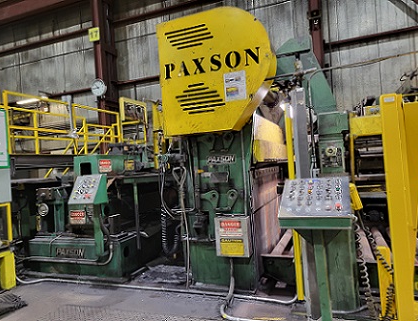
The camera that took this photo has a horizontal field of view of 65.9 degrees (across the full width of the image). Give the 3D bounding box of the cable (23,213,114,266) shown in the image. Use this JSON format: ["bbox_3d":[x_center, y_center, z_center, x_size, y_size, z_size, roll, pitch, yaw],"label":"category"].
[{"bbox_3d":[-2.093,1.120,4.675,1.670,0.720,0.180,-4,-1,21],"label":"cable"}]

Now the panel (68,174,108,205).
[{"bbox_3d":[-1.712,0.417,4.568,0.455,0.400,0.295,-4,-1,21],"label":"panel"}]

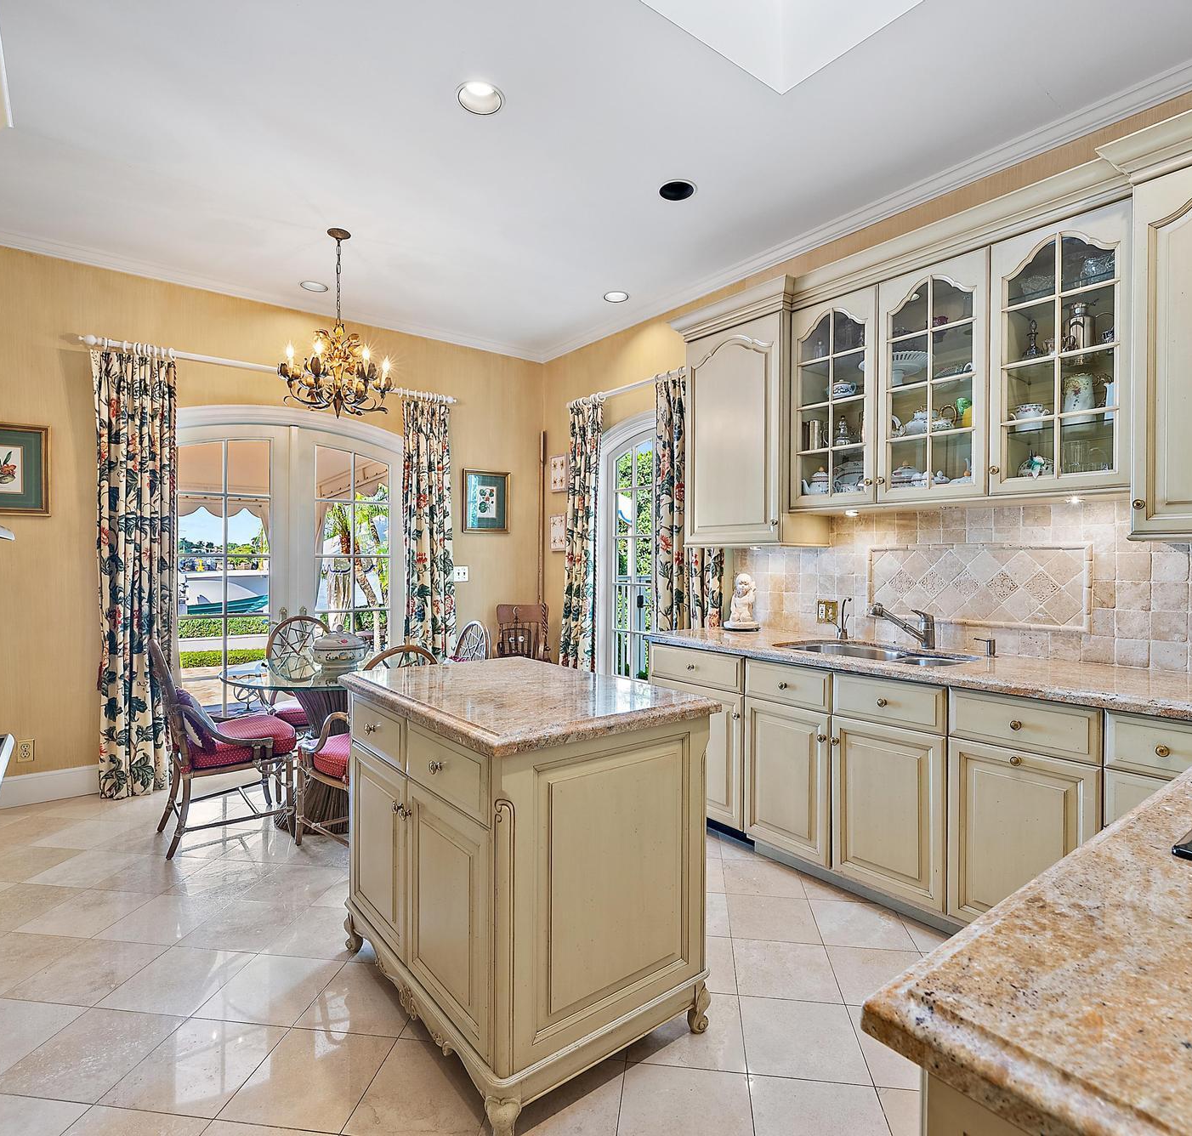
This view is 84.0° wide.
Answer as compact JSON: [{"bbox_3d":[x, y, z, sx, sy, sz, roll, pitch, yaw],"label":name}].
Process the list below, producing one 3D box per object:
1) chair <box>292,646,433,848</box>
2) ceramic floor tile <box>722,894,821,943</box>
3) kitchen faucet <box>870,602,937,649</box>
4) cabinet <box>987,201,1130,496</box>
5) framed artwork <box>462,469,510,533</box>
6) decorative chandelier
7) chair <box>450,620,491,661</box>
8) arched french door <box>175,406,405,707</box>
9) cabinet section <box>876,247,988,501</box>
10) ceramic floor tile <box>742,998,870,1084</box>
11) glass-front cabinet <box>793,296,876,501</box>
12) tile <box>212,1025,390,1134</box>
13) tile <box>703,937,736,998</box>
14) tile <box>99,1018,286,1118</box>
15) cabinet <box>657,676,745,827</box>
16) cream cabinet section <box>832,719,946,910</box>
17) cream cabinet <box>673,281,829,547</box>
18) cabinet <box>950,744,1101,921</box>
[{"bbox_3d":[-0.986,0.788,2.950,0.570,0.930,0.610,0,0,-42],"label":"chair"},{"bbox_3d":[0.637,1.270,2.394,0.305,0.010,0.305,0,1,8],"label":"ceramic floor tile"},{"bbox_3d":[1.286,0.250,2.769,0.275,0.196,0.060,0,0,-3],"label":"kitchen faucet"},{"bbox_3d":[1.665,-0.709,2.320,0.316,0.905,0.405,0,0,-38],"label":"cabinet"},{"bbox_3d":[-0.814,-0.497,4.985,0.395,0.475,0.025,0,0,-36],"label":"framed artwork"},{"bbox_3d":[-1.324,-1.242,3.404,0.585,0.960,0.585,-1,1,-38],"label":"decorative chandelier"},{"bbox_3d":[-0.930,0.786,3.798,0.610,0.930,0.570,0,0,-38],"label":"chair"},{"bbox_3d":[-1.953,0.116,4.320,1.580,2.250,0.100,-1,1,-38],"label":"arched french door"},{"bbox_3d":[1.423,-0.720,2.670,0.310,0.906,0.431,0,0,-38],"label":"cabinet section"},{"bbox_3d":[0.555,1.279,1.798,0.305,0.010,0.305,0,1,8],"label":"ceramic floor tile"},{"bbox_3d":[1.149,-0.715,2.972,0.316,0.910,0.405,0,0,-38],"label":"glass-front cabinet"},{"bbox_3d":[-0.700,1.264,1.641,0.305,0.010,0.305,0,0,8],"label":"tile"},{"bbox_3d":[0.293,1.271,2.131,0.305,0.010,0.305,0,0,8],"label":"tile"},{"bbox_3d":[-1.017,1.282,1.704,0.305,0.010,0.305,0,1,8],"label":"tile"},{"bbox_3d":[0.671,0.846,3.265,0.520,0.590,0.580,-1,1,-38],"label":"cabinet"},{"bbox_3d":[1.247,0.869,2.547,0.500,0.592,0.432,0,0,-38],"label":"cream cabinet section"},{"bbox_3d":[0.778,-0.689,3.325,0.460,1.170,0.680,0,0,-38],"label":"cream cabinet"},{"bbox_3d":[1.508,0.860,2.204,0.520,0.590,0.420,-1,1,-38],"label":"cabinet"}]

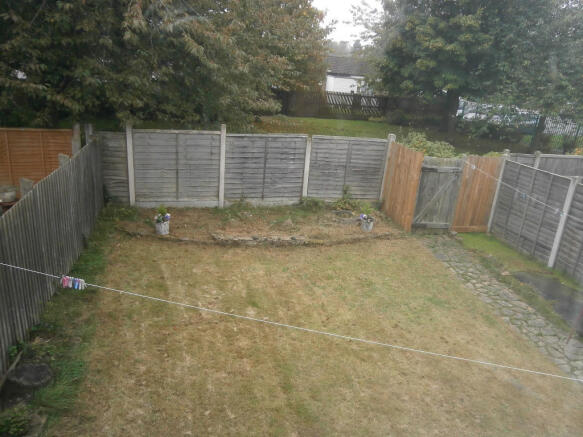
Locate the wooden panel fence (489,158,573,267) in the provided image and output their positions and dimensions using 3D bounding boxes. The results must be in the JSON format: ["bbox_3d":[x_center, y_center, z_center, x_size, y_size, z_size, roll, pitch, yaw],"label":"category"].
[{"bbox_3d":[4.723,-0.162,8.804,0.060,1.690,1.800,0,18,-11],"label":"wooden panel fence"}]

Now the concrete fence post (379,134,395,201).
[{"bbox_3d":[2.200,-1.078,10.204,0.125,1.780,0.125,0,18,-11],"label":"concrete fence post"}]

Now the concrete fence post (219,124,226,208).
[{"bbox_3d":[-1.516,-1.132,9.652,0.100,1.855,0.105,0,19,-11],"label":"concrete fence post"}]

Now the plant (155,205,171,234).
[{"bbox_3d":[-2.387,0.047,8.113,0.260,0.490,0.260,0,19,-11],"label":"plant"}]

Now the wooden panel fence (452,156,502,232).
[{"bbox_3d":[4.080,-0.503,9.605,0.910,1.720,0.060,0,18,-11],"label":"wooden panel fence"}]

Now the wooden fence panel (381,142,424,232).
[{"bbox_3d":[2.456,-0.705,9.779,0.060,1.800,1.070,-5,20,-26],"label":"wooden fence panel"}]

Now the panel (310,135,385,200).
[{"bbox_3d":[1.276,-1.118,10.018,1.800,1.420,0.060,0,18,-11],"label":"panel"}]

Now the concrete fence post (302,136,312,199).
[{"bbox_3d":[0.350,-1.108,10.015,0.100,1.520,0.105,0,19,-11],"label":"concrete fence post"}]

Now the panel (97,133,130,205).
[{"bbox_3d":[-3.784,-1.087,9.237,0.700,1.500,0.045,0,19,-11],"label":"panel"}]

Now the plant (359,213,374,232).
[{"bbox_3d":[1.588,0.095,9.309,0.250,0.350,0.250,0,18,-11],"label":"plant"}]

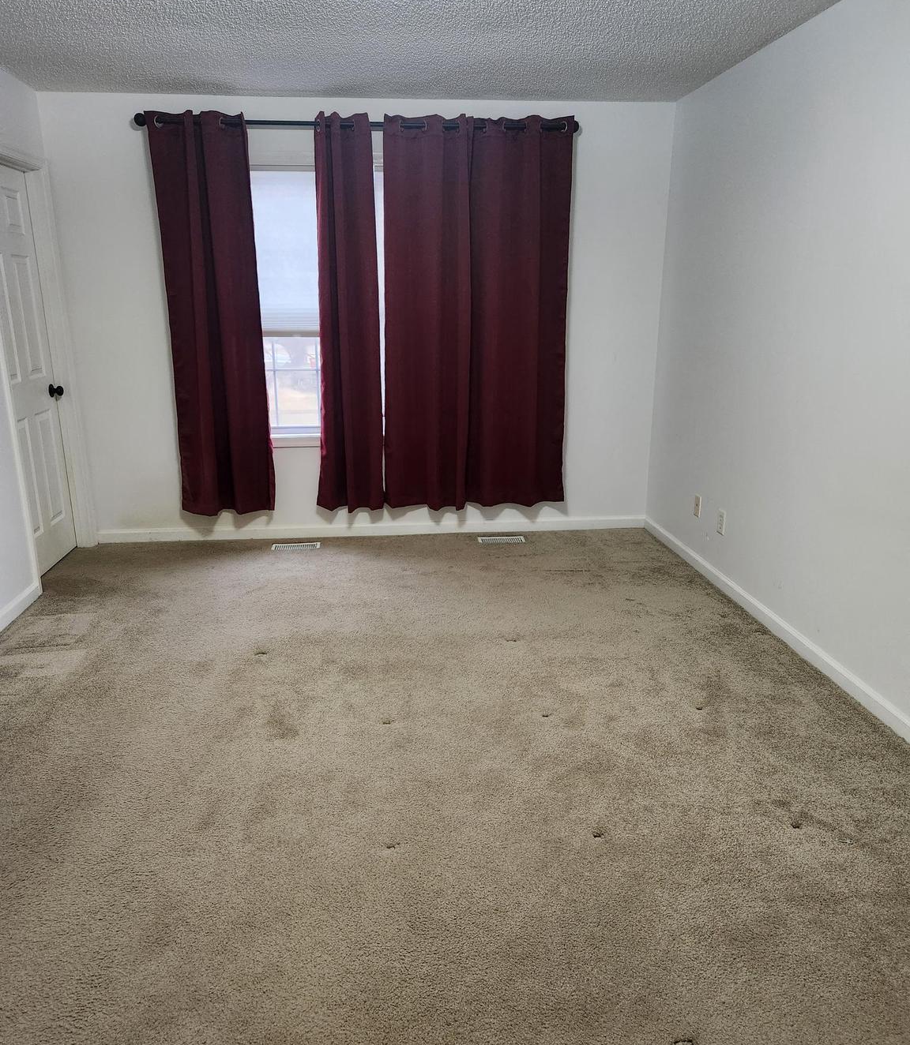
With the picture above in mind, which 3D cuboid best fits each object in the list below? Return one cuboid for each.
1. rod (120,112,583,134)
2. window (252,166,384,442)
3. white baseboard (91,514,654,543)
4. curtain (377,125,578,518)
[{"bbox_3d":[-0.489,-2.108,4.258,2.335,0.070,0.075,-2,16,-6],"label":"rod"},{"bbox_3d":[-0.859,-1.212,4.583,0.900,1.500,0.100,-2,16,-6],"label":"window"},{"bbox_3d":[-0.450,0.040,4.951,3.350,0.088,0.016,-2,16,-6],"label":"white baseboard"},{"bbox_3d":[0.128,-1.136,4.592,1.080,2.175,0.110,-2,16,-6],"label":"curtain"}]

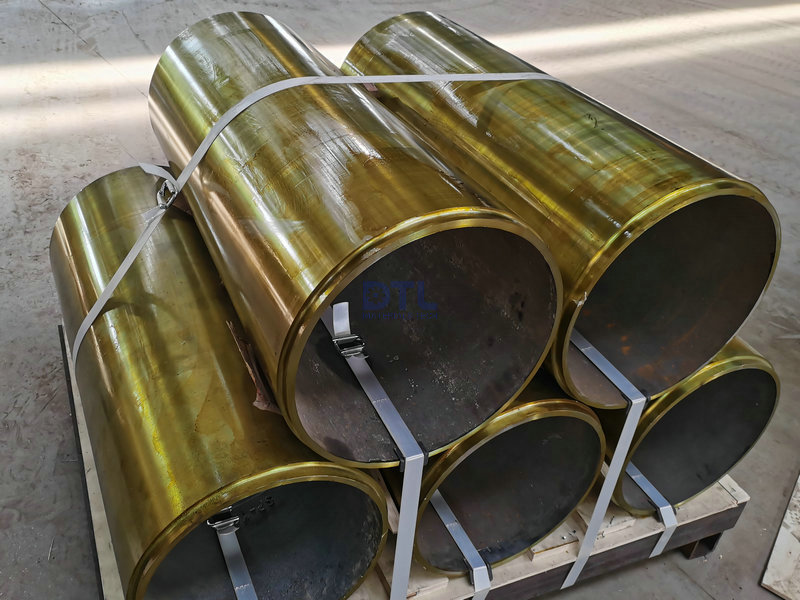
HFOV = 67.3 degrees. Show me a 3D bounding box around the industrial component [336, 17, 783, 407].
[{"bbox_3d":[0.240,-0.285,1.371,0.460,0.460,1.040,-11,39,-21],"label":"industrial component"}]

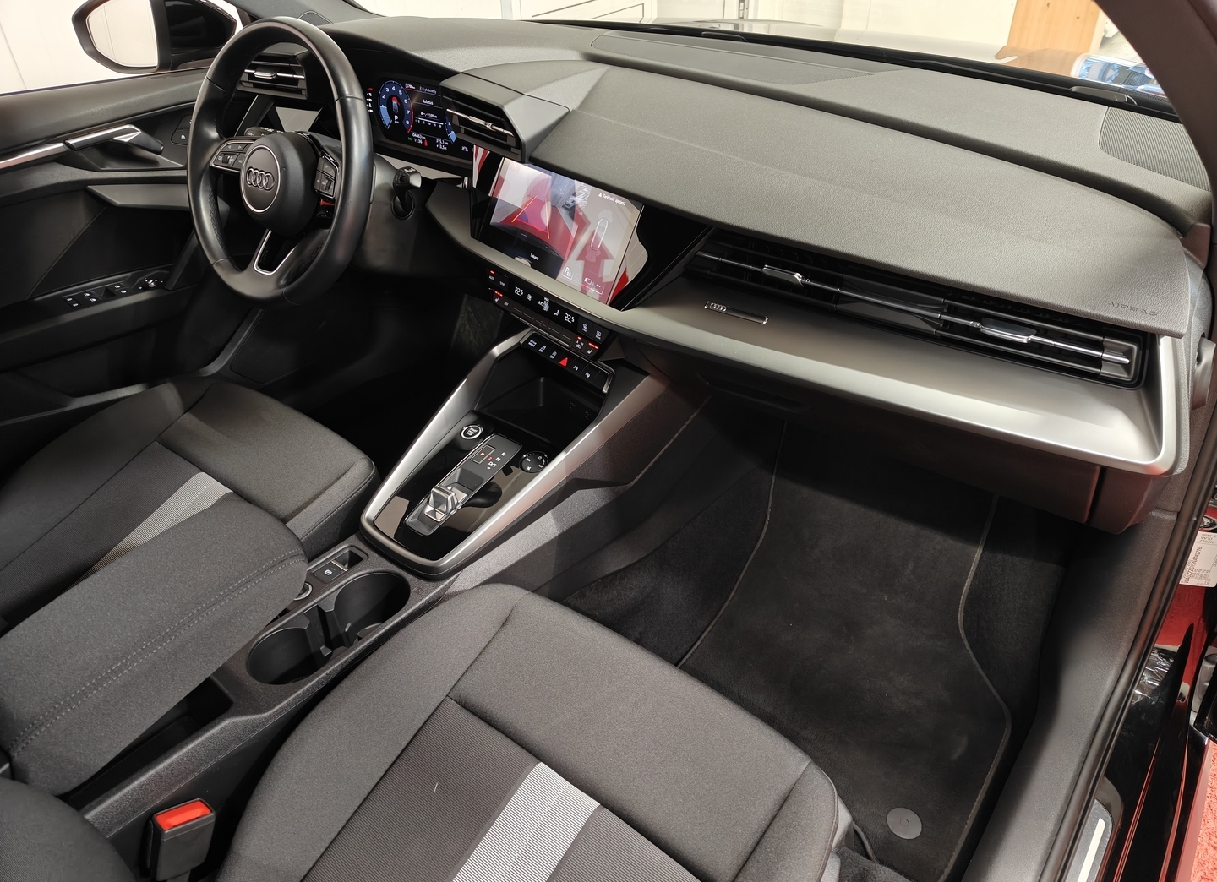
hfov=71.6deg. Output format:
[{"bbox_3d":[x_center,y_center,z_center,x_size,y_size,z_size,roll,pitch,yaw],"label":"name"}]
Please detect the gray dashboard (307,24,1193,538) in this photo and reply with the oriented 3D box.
[{"bbox_3d":[0.053,-0.343,1.145,1.360,0.390,0.410,22,40,31],"label":"gray dashboard"}]

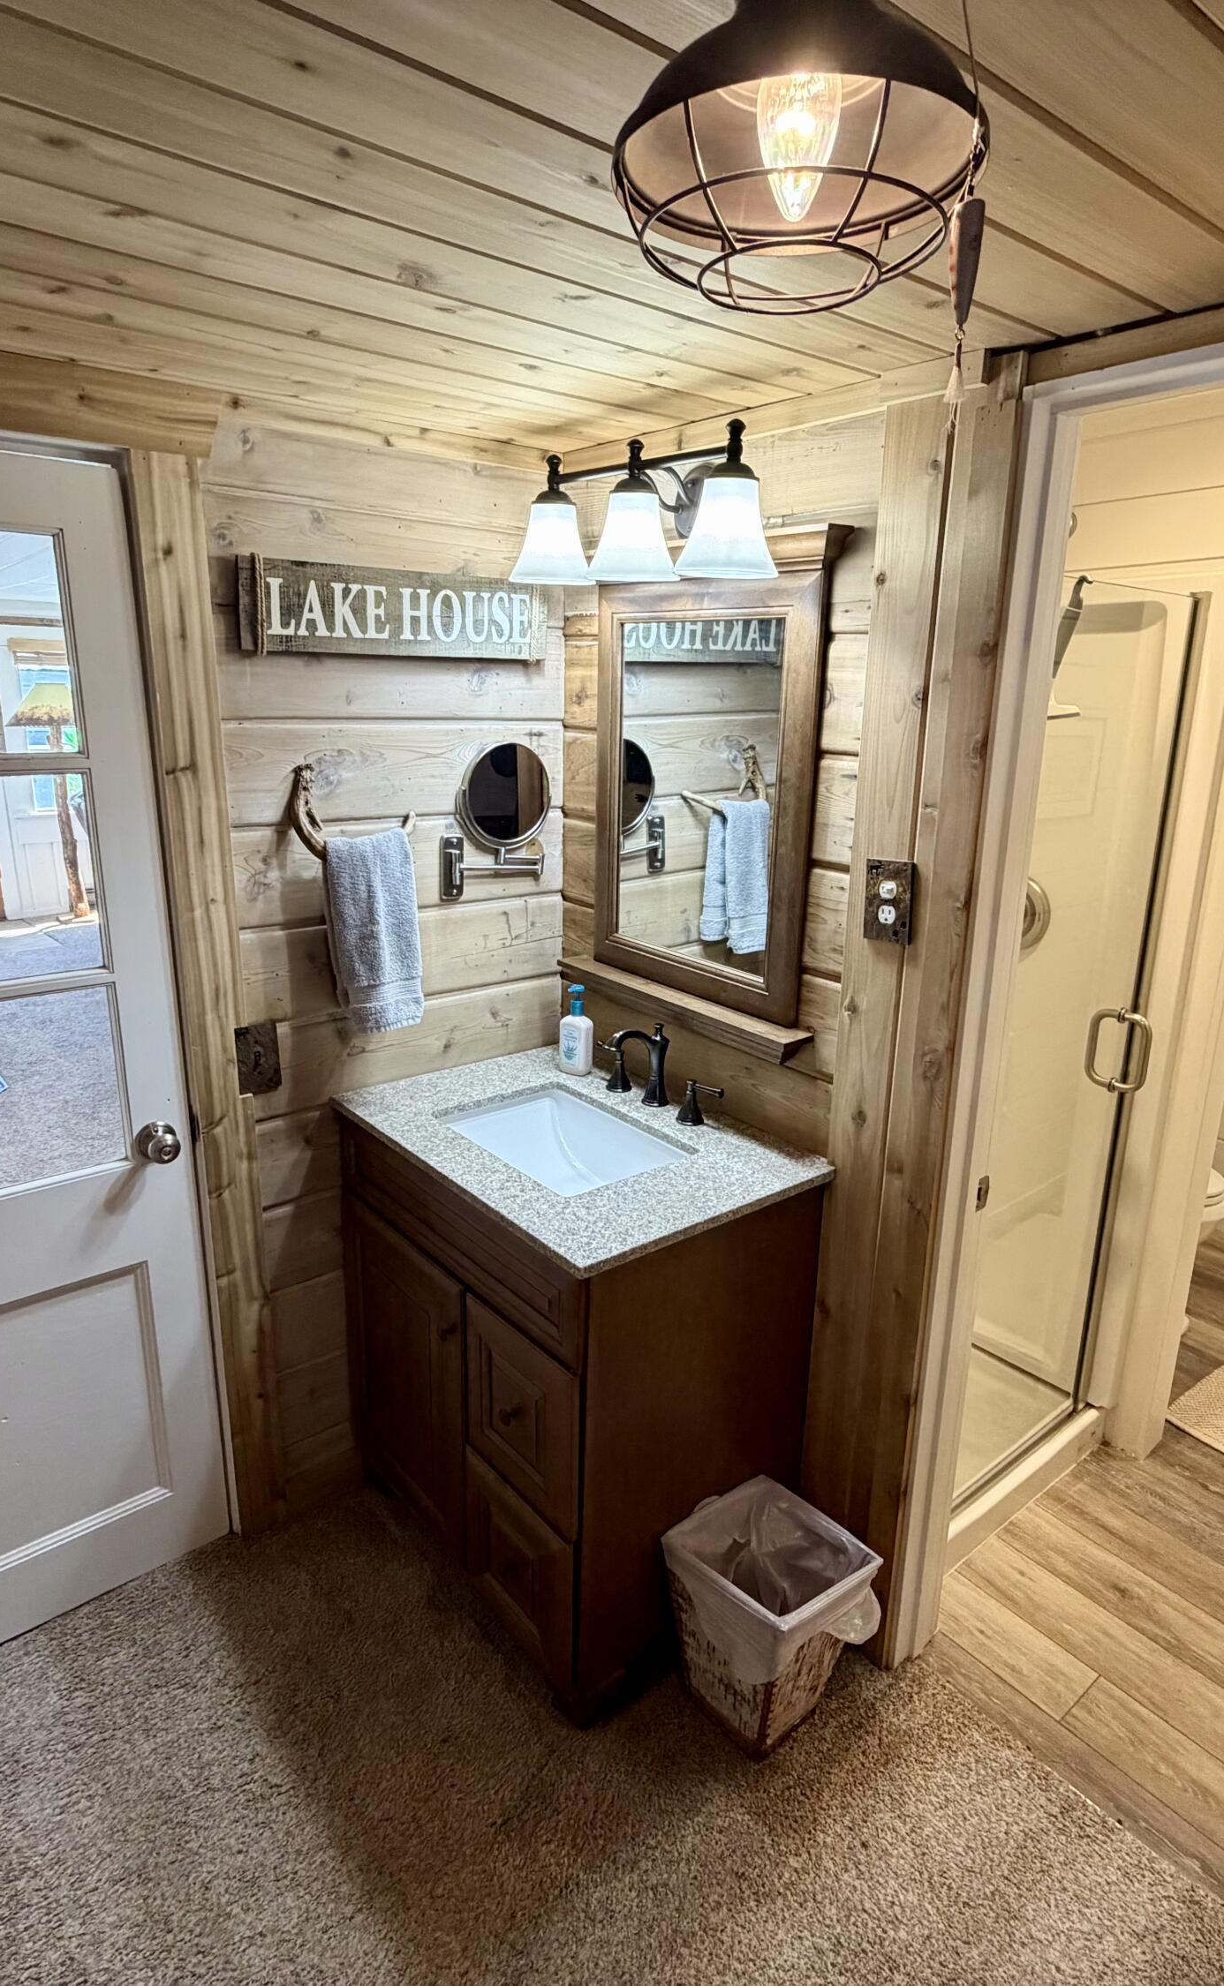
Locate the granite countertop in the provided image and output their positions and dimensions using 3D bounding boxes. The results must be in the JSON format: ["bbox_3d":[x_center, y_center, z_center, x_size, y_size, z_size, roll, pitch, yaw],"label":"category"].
[{"bbox_3d":[-0.079,0.262,1.972,0.558,0.022,0.790,-12,21,-38],"label":"granite countertop"}]

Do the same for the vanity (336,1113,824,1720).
[{"bbox_3d":[-0.085,0.678,2.100,0.540,0.855,0.765,-12,21,-38],"label":"vanity"}]

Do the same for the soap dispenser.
[{"bbox_3d":[-0.073,0.076,2.234,0.068,0.187,0.042,13,20,33],"label":"soap dispenser"}]

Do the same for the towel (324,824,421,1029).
[{"bbox_3d":[-0.435,-0.117,1.967,0.165,0.365,0.120,-12,21,-38],"label":"towel"}]

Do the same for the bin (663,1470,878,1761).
[{"bbox_3d":[0.260,1.060,1.809,0.240,0.300,0.255,-12,21,-38],"label":"bin"}]

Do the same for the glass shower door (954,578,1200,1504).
[{"bbox_3d":[0.827,0.176,1.995,0.600,1.755,0.030,-12,21,-38],"label":"glass shower door"}]

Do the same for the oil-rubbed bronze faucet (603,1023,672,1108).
[{"bbox_3d":[0.053,0.146,2.044,0.150,0.168,0.055,-12,21,-38],"label":"oil-rubbed bronze faucet"}]

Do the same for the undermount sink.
[{"bbox_3d":[-0.091,0.321,1.986,0.290,0.140,0.420,-12,21,-38],"label":"undermount sink"}]

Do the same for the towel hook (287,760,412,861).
[{"bbox_3d":[-0.440,-0.328,1.926,0.250,0.175,0.125,-12,21,-38],"label":"towel hook"}]

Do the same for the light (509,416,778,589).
[{"bbox_3d":[0.068,-0.792,1.776,0.225,0.212,0.600,-12,21,-38],"label":"light"}]

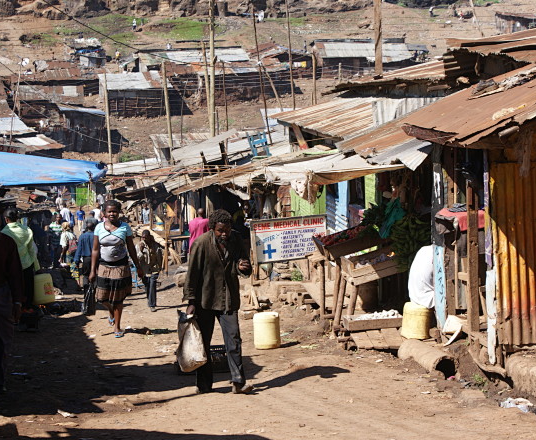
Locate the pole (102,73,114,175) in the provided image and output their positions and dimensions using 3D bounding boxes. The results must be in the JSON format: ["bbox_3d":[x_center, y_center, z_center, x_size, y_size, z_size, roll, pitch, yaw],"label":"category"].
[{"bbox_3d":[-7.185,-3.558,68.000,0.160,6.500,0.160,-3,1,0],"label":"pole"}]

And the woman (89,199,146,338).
[{"bbox_3d":[-1.818,0.588,18.000,0.620,1.620,0.420,-1,1,3],"label":"woman"}]

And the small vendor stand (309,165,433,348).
[{"bbox_3d":[1.270,0.423,18.400,1.250,2.120,1.900,-1,1,-14],"label":"small vendor stand"}]

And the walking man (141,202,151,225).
[{"bbox_3d":[-4.617,0.114,57.000,0.450,1.660,0.320,-2,3,-3],"label":"walking man"}]

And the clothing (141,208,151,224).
[{"bbox_3d":[-4.617,-0.133,57.000,0.420,0.650,0.270,-2,3,-3],"label":"clothing"}]

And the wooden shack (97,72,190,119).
[{"bbox_3d":[-10.794,-10.625,127.000,5.800,3.300,3.500,-2,3,-7],"label":"wooden shack"}]

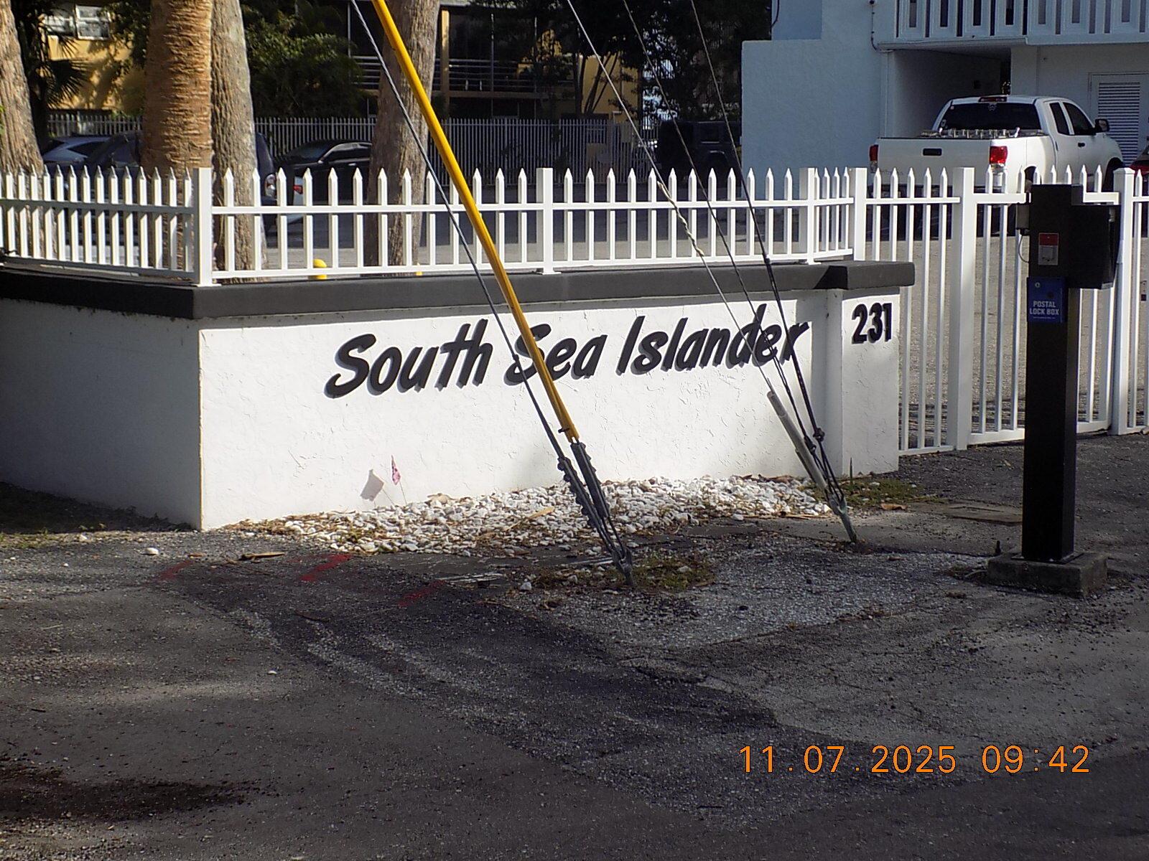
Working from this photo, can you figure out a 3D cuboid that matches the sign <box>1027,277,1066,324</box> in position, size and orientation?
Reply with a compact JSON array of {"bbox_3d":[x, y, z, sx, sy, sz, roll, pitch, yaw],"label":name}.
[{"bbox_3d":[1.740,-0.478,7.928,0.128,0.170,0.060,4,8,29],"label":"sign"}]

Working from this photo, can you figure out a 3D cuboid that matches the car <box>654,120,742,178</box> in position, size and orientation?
[{"bbox_3d":[4.716,-7.718,60.576,4.650,1.830,1.880,-4,8,-30],"label":"car"}]

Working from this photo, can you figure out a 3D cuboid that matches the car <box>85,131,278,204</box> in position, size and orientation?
[{"bbox_3d":[-7.969,-4.782,40.800,4.400,1.740,1.820,-4,8,-30],"label":"car"}]

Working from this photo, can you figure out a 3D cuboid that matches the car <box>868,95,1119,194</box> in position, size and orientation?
[{"bbox_3d":[6.490,-4.005,32.270,2.030,1.930,5.810,5,9,32],"label":"car"}]

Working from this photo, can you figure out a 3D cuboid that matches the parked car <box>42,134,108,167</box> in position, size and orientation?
[{"bbox_3d":[-11.181,-6.338,52.590,4.600,1.630,1.850,-4,8,-32],"label":"parked car"}]

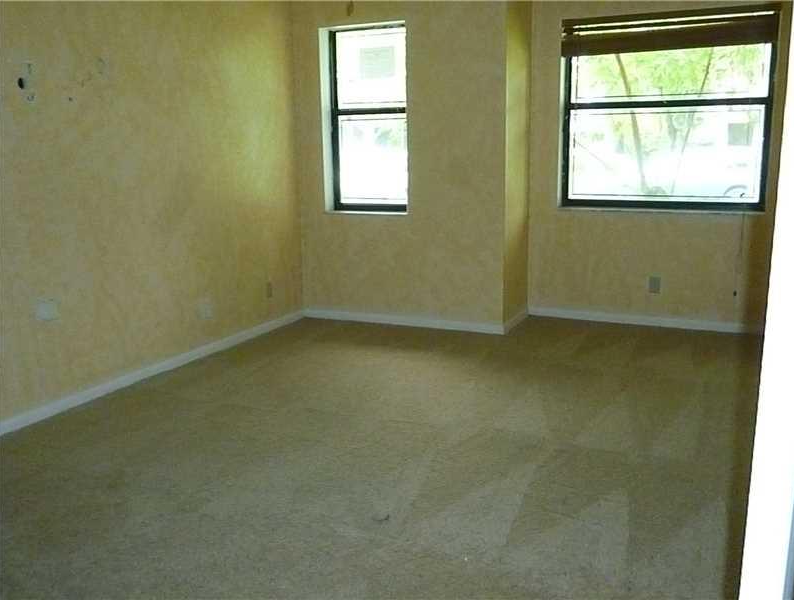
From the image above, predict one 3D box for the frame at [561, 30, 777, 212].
[{"bbox_3d":[1.865,-1.288,5.176,1.372,1.295,0.077,5,13,25],"label":"frame"}]

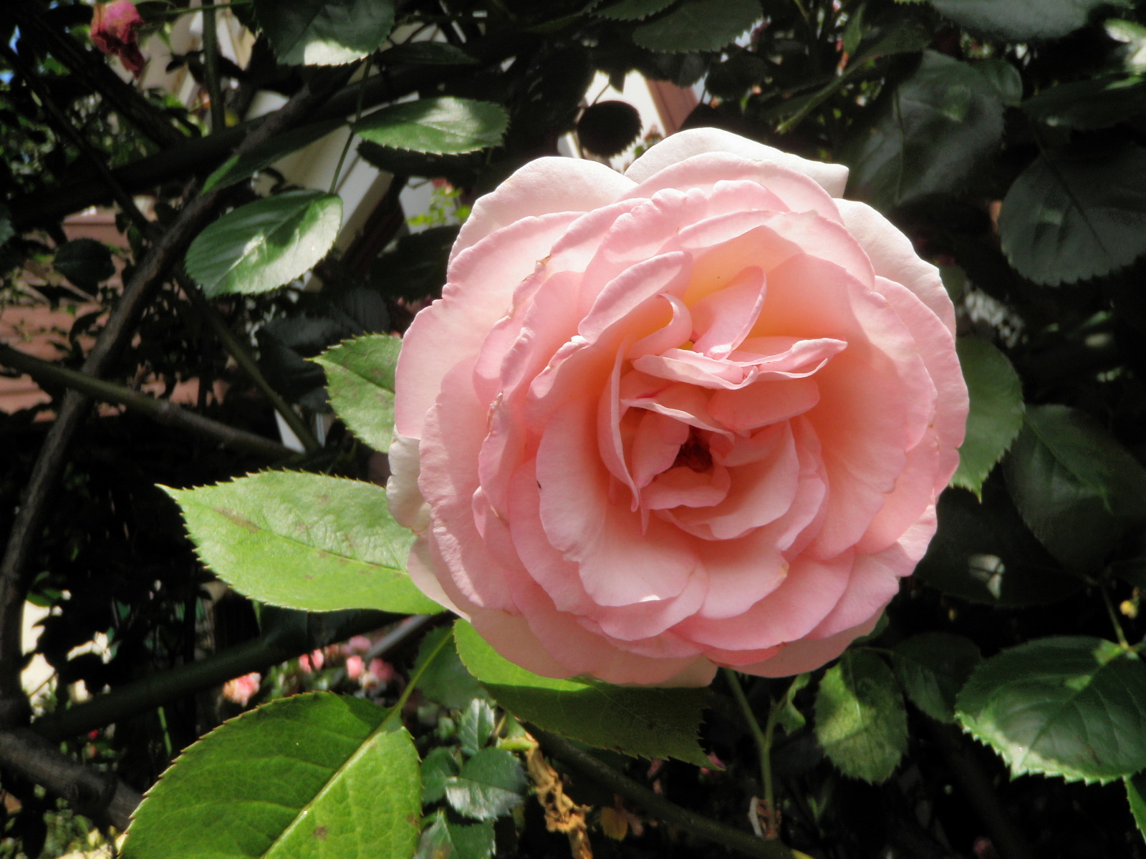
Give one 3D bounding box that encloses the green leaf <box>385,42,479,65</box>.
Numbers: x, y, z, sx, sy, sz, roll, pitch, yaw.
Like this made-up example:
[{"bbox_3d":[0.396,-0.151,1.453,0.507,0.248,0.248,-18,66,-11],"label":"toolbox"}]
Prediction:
[{"bbox_3d":[-0.047,-0.123,0.393,0.034,0.006,0.022,-3,29,-27],"label":"green leaf"}]

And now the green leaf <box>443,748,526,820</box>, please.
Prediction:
[{"bbox_3d":[-0.026,0.105,0.352,0.024,0.023,0.006,7,-28,12],"label":"green leaf"}]

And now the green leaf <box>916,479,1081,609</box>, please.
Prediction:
[{"bbox_3d":[0.126,0.034,0.360,0.058,0.043,0.011,9,-30,5],"label":"green leaf"}]

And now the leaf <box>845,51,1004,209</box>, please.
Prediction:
[{"bbox_3d":[0.100,-0.086,0.338,0.041,0.055,0.009,16,-27,-1],"label":"leaf"}]

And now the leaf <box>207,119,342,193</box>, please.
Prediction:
[{"bbox_3d":[-0.092,-0.084,0.367,0.049,0.007,0.027,-28,35,-6],"label":"leaf"}]

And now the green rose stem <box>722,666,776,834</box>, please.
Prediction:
[{"bbox_3d":[0.045,0.082,0.305,0.009,0.043,0.008,-14,-2,0],"label":"green rose stem"}]

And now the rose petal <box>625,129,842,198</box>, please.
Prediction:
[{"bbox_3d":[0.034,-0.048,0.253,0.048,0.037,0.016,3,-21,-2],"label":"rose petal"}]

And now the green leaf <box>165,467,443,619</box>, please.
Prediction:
[{"bbox_3d":[-0.060,0.026,0.270,0.070,0.040,0.013,20,-39,1],"label":"green leaf"}]

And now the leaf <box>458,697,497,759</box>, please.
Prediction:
[{"bbox_3d":[-0.032,0.101,0.400,0.013,0.022,0.005,2,-27,7],"label":"leaf"}]

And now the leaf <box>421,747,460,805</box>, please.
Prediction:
[{"bbox_3d":[-0.045,0.116,0.400,0.021,0.017,0.005,-31,-29,-12],"label":"leaf"}]

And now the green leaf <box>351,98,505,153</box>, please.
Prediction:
[{"bbox_3d":[-0.044,-0.093,0.367,0.047,0.030,0.007,3,-46,6],"label":"green leaf"}]

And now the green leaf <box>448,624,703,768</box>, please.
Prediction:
[{"bbox_3d":[0.005,0.060,0.275,0.066,0.042,0.012,29,-40,6],"label":"green leaf"}]

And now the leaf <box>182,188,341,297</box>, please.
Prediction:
[{"bbox_3d":[-0.092,-0.057,0.360,0.050,0.007,0.034,-40,54,-23],"label":"leaf"}]

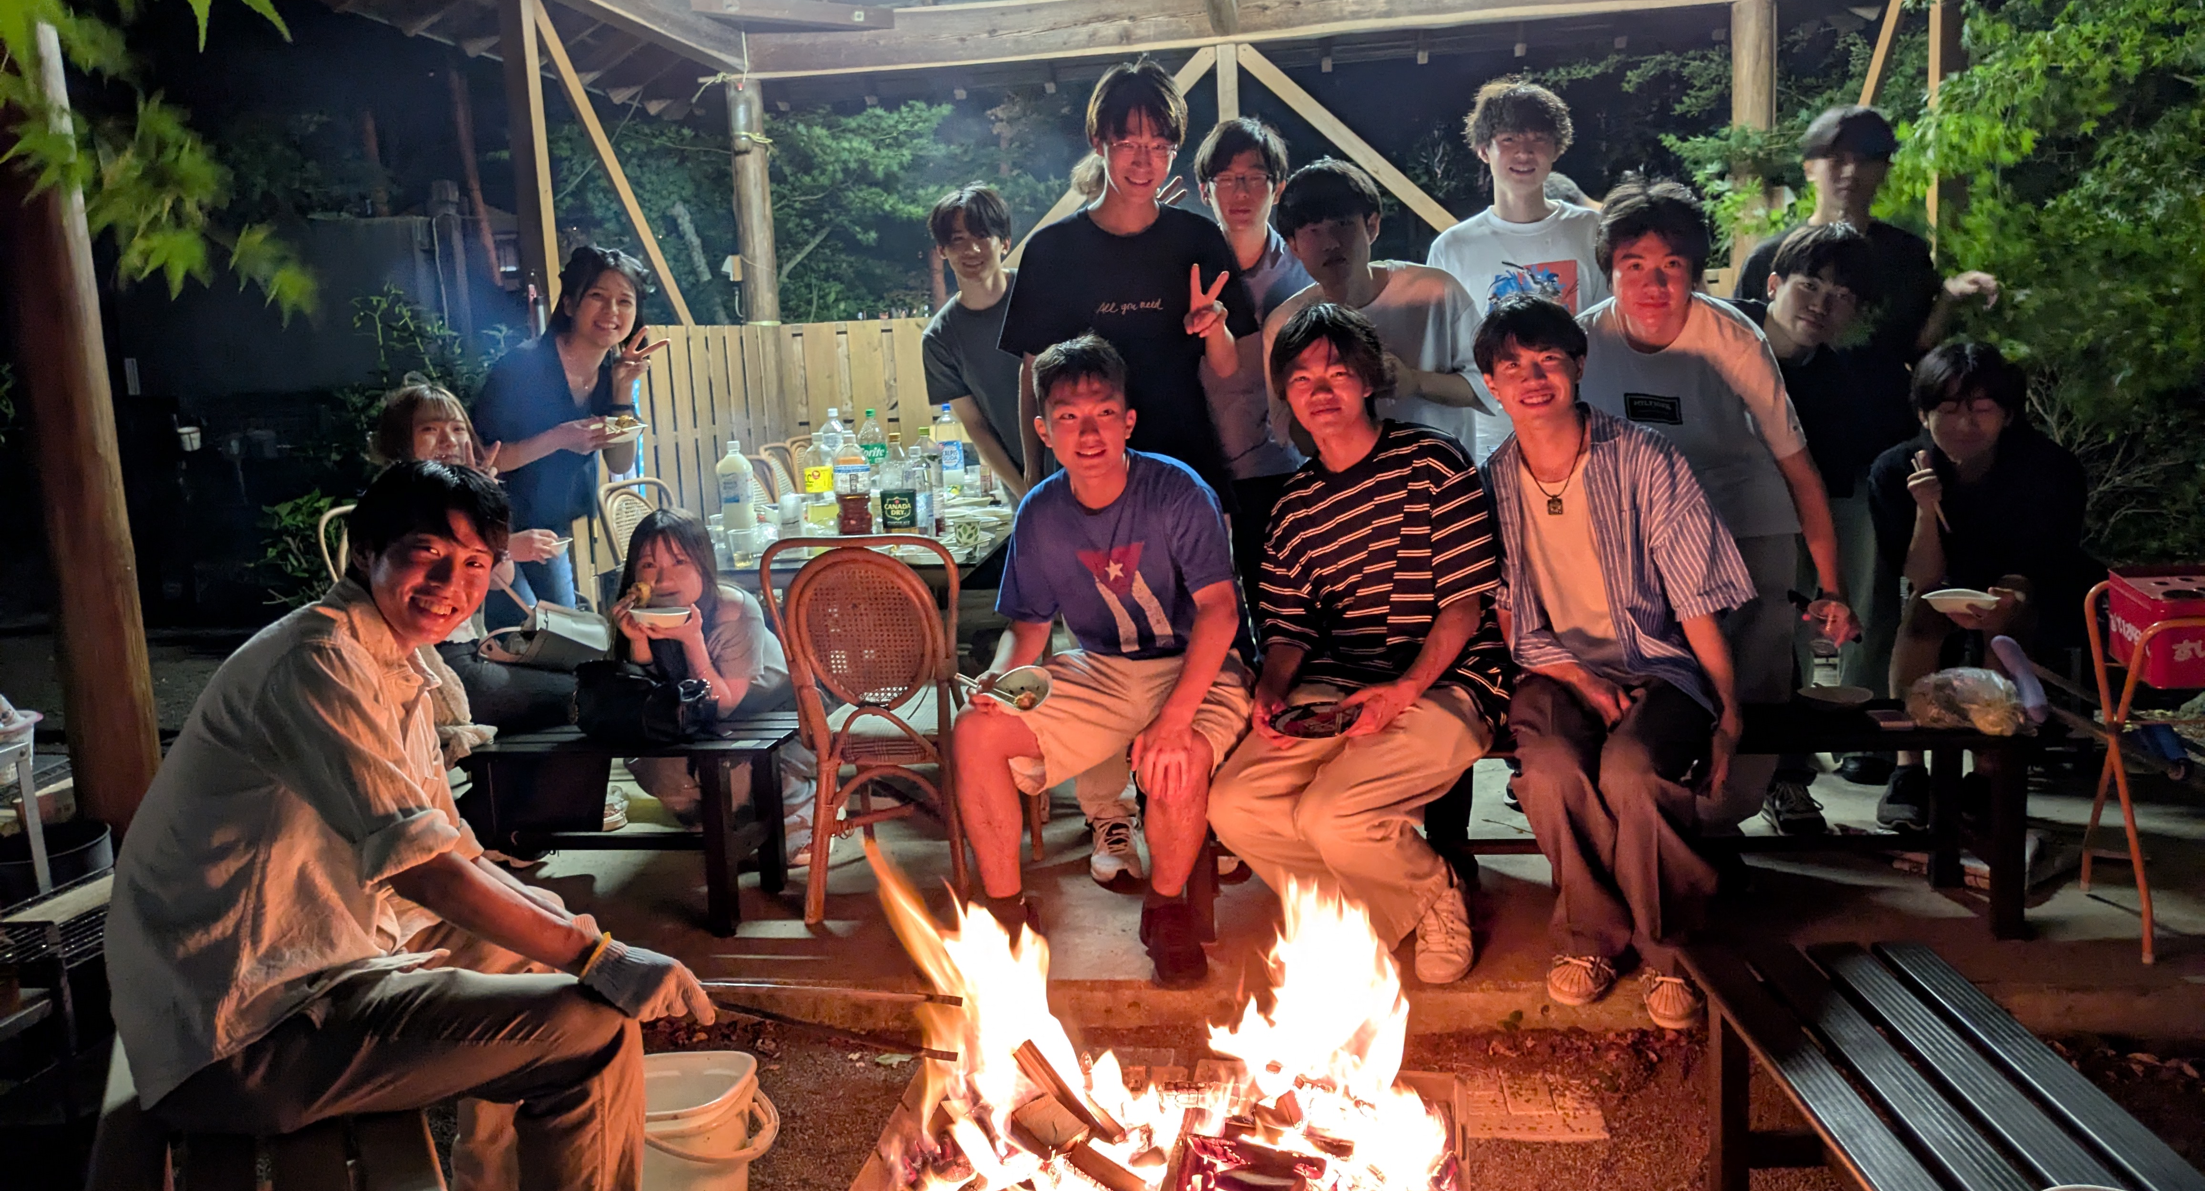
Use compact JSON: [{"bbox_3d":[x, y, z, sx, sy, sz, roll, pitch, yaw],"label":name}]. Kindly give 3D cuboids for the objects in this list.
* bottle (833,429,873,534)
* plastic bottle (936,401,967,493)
[{"bbox_3d":[-0.721,-0.313,4.600,0.102,0.308,0.095,-4,8,-9],"label":"bottle"},{"bbox_3d":[-0.509,-0.489,5.350,0.091,0.308,0.091,-4,8,-5],"label":"plastic bottle"}]

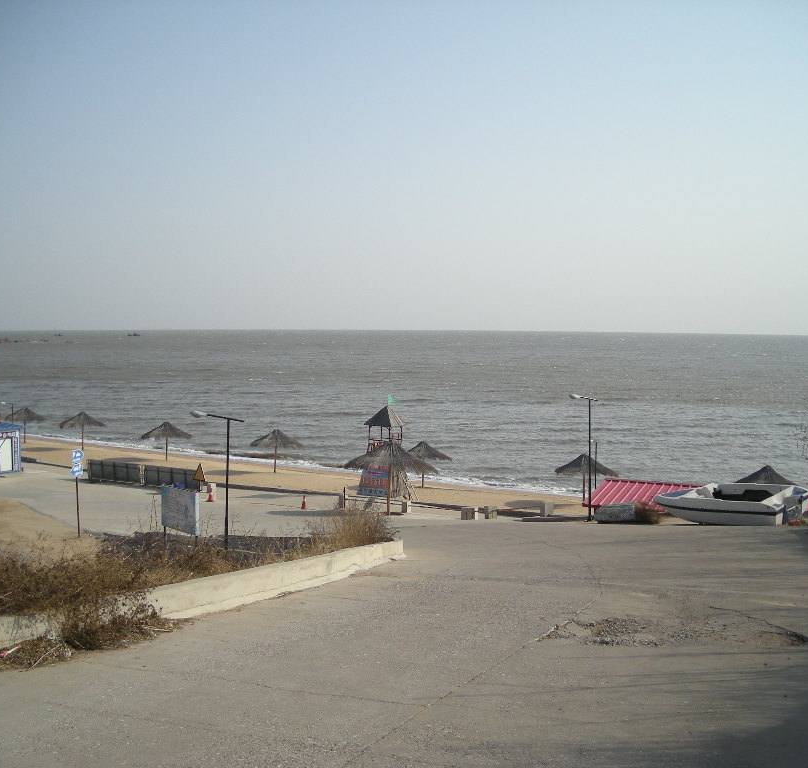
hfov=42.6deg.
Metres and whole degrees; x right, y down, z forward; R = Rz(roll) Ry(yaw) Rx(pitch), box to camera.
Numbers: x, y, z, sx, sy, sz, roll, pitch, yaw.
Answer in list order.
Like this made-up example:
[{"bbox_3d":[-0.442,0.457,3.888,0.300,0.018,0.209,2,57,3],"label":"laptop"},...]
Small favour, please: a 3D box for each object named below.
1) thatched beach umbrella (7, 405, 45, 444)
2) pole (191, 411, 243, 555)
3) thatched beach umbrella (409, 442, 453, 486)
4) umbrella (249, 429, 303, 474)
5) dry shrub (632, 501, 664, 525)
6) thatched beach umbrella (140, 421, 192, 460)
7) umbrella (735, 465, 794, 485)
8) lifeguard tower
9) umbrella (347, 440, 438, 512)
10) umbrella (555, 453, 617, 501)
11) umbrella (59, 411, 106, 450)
[{"bbox_3d":[-31.510,3.450,86.060,3.410,2.920,3.410,0,3,0],"label":"thatched beach umbrella"},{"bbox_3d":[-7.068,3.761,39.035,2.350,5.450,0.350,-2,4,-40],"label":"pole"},{"bbox_3d":[1.160,4.790,61.330,3.500,2.760,3.500,0,3,0],"label":"thatched beach umbrella"},{"bbox_3d":[-9.304,4.915,75.586,3.800,3.200,3.800,0,3,0],"label":"umbrella"},{"bbox_3d":[9.948,5.291,42.300,1.150,0.920,1.000,0,3,0],"label":"dry shrub"},{"bbox_3d":[-16.720,4.060,73.000,3.540,2.760,3.540,0,3,0],"label":"thatched beach umbrella"},{"bbox_3d":[20.037,6.079,57.086,3.800,3.200,3.800,0,3,0],"label":"umbrella"},{"bbox_3d":[-1.074,4.246,64.145,2.600,5.800,2.400,2,4,30],"label":"lifeguard tower"},{"bbox_3d":[-0.520,3.580,38.900,3.500,2.760,3.500,0,3,0],"label":"umbrella"},{"bbox_3d":[9.910,5.160,56.900,3.480,2.670,3.480,0,3,0],"label":"umbrella"},{"bbox_3d":[-24.650,3.610,79.470,3.520,2.920,3.520,0,3,0],"label":"umbrella"}]

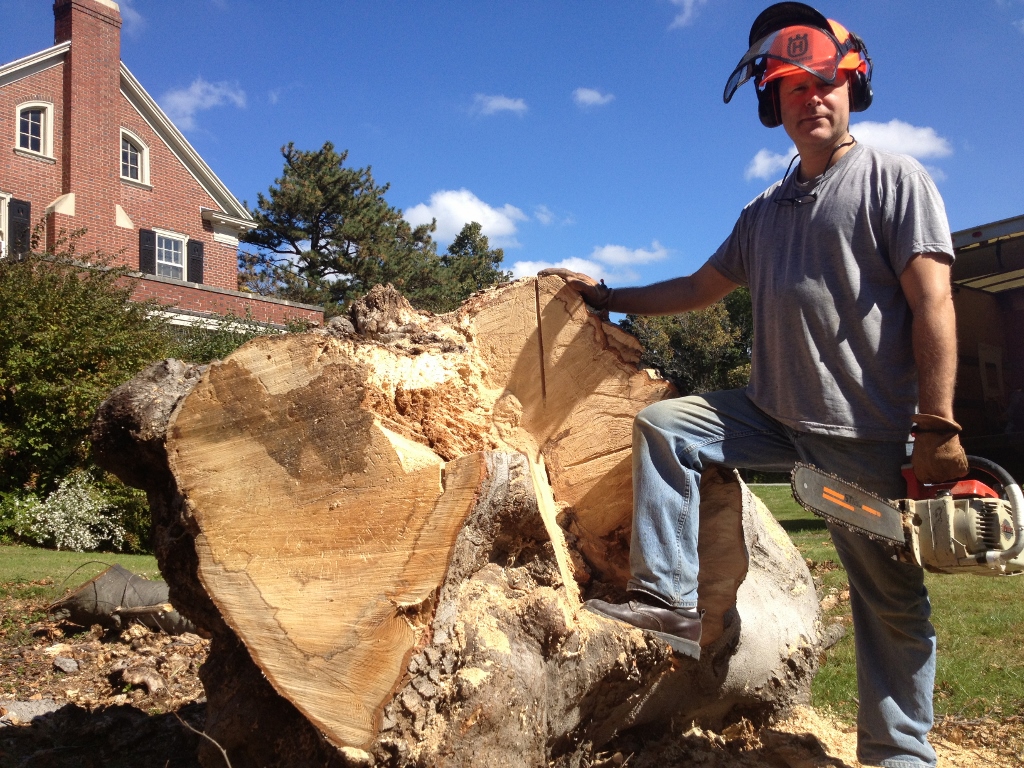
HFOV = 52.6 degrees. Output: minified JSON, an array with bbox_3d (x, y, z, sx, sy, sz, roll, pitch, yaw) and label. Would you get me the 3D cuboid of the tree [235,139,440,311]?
[{"bbox_3d":[-6.541,-2.617,39.441,7.700,13.480,7.500,-1,-5,-9],"label":"tree"}]

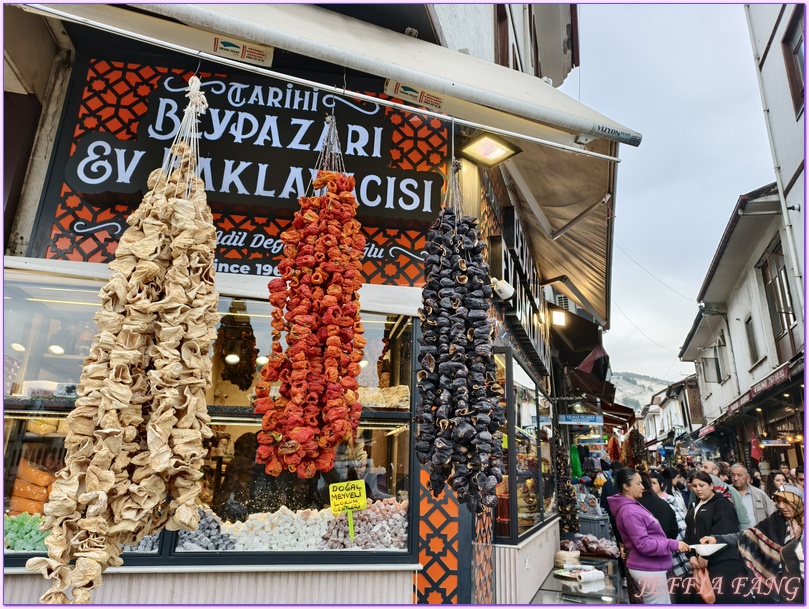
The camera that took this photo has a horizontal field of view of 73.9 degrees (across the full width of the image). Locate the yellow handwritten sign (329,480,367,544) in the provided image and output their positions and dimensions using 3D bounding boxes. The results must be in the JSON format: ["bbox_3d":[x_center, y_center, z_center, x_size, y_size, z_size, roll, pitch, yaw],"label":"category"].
[{"bbox_3d":[-0.235,0.902,2.336,0.153,0.247,0.008,-5,-15,-11],"label":"yellow handwritten sign"}]

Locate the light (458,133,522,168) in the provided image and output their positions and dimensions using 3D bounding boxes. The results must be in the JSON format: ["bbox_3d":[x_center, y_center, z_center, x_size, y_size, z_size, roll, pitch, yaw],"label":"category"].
[{"bbox_3d":[0.453,-0.844,2.882,0.275,0.055,0.227,13,-20,-36],"label":"light"}]

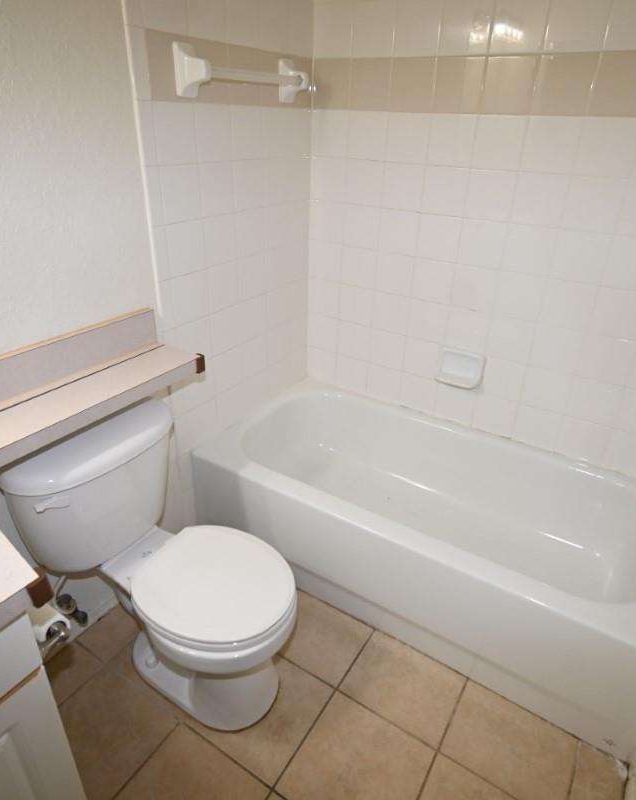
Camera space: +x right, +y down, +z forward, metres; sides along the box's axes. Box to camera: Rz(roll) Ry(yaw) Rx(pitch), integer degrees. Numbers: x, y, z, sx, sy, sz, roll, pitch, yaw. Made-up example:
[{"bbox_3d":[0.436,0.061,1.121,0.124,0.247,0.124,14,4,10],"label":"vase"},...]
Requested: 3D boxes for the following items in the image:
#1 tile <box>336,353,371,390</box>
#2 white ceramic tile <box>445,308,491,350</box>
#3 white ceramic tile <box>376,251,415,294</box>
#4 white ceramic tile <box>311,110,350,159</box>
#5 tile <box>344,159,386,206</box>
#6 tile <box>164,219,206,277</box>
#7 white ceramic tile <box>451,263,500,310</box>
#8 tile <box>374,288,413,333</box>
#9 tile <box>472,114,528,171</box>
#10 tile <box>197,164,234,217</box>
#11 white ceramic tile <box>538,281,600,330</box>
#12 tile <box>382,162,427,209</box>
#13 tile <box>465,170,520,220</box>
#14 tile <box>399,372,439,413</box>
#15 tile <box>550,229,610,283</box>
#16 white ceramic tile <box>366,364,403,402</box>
[{"bbox_3d":[0.155,-0.124,2.239,0.153,0.153,0.010,17,33,26],"label":"tile"},{"bbox_3d":[0.554,-0.264,1.859,0.152,0.152,0.010,17,32,26],"label":"white ceramic tile"},{"bbox_3d":[0.300,-0.491,1.945,0.153,0.153,0.010,17,33,26],"label":"white ceramic tile"},{"bbox_3d":[0.046,-0.978,1.848,0.152,0.152,0.008,18,32,27],"label":"white ceramic tile"},{"bbox_3d":[0.174,-0.797,1.852,0.152,0.152,0.009,18,32,27],"label":"tile"},{"bbox_3d":[-0.396,-0.451,1.504,0.009,0.152,0.152,18,32,27],"label":"tile"},{"bbox_3d":[0.558,-0.398,1.786,0.152,0.152,0.010,17,32,26],"label":"white ceramic tile"},{"bbox_3d":[0.290,-0.345,1.993,0.152,0.152,0.010,17,32,26],"label":"tile"},{"bbox_3d":[0.572,-0.806,1.572,0.152,0.152,0.009,18,32,27],"label":"tile"},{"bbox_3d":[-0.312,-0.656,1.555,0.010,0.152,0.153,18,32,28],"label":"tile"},{"bbox_3d":[0.835,-0.321,1.675,0.153,0.153,0.010,17,33,26],"label":"white ceramic tile"},{"bbox_3d":[0.305,-0.757,1.780,0.152,0.152,0.008,18,32,27],"label":"tile"},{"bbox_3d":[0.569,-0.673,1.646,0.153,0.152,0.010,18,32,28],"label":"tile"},{"bbox_3d":[0.413,-0.035,2.073,0.152,0.152,0.010,17,32,26],"label":"tile"},{"bbox_3d":[0.826,-0.452,1.582,0.152,0.152,0.009,18,32,27],"label":"tile"},{"bbox_3d":[0.282,-0.079,2.152,0.152,0.152,0.009,18,32,27],"label":"white ceramic tile"}]

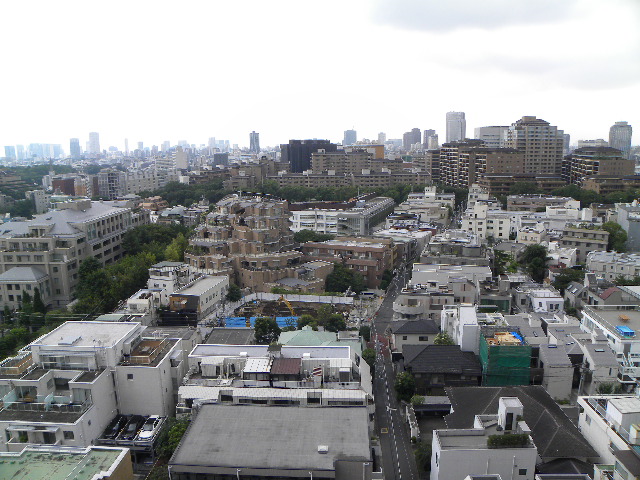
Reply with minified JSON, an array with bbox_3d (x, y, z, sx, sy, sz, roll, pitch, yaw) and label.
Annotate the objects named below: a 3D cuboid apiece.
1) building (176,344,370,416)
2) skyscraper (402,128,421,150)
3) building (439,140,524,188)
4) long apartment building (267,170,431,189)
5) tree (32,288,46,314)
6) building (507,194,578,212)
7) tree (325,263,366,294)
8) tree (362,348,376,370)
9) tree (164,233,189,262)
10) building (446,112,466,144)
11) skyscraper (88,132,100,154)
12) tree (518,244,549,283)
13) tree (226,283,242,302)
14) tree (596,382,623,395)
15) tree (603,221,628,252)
[{"bbox_3d":[-6.000,22.203,72.052,27.000,9.700,11.500,0,11,2],"label":"building"},{"bbox_3d":[277.512,-283.253,1453.282,46.000,105.500,36.000,3,11,15],"label":"skyscraper"},{"bbox_3d":[114.975,-47.796,348.783,24.000,46.000,82.000,-1,11,-3],"label":"building"},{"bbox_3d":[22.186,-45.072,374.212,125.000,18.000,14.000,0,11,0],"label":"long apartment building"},{"bbox_3d":[-69.762,14.891,119.661,2.500,7.100,2.500,-6,13,-29],"label":"tree"},{"bbox_3d":[119.087,-17.556,258.444,34.000,15.000,14.000,2,11,14],"label":"building"},{"bbox_3d":[7.201,10.869,135.747,11.000,8.200,8.500,0,10,0],"label":"tree"},{"bbox_3d":[9.074,22.135,90.257,2.600,4.100,2.600,0,11,0],"label":"tree"},{"bbox_3d":[-49.750,4.086,166.652,7.500,12.800,7.500,0,11,0],"label":"tree"},{"bbox_3d":[305.974,-222.382,1077.521,38.000,124.000,38.000,3,11,15],"label":"building"},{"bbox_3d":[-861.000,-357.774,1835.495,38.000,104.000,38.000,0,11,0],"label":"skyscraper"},{"bbox_3d":[61.666,8.363,138.843,7.400,12.000,7.400,0,10,0],"label":"tree"},{"bbox_3d":[-22.705,13.842,127.653,4.000,5.300,4.000,0,10,0],"label":"tree"},{"bbox_3d":[48.587,24.993,80.676,3.800,2.800,3.000,0,11,0],"label":"tree"},{"bbox_3d":[112.856,-0.628,183.276,8.500,13.600,8.500,0,11,0],"label":"tree"}]

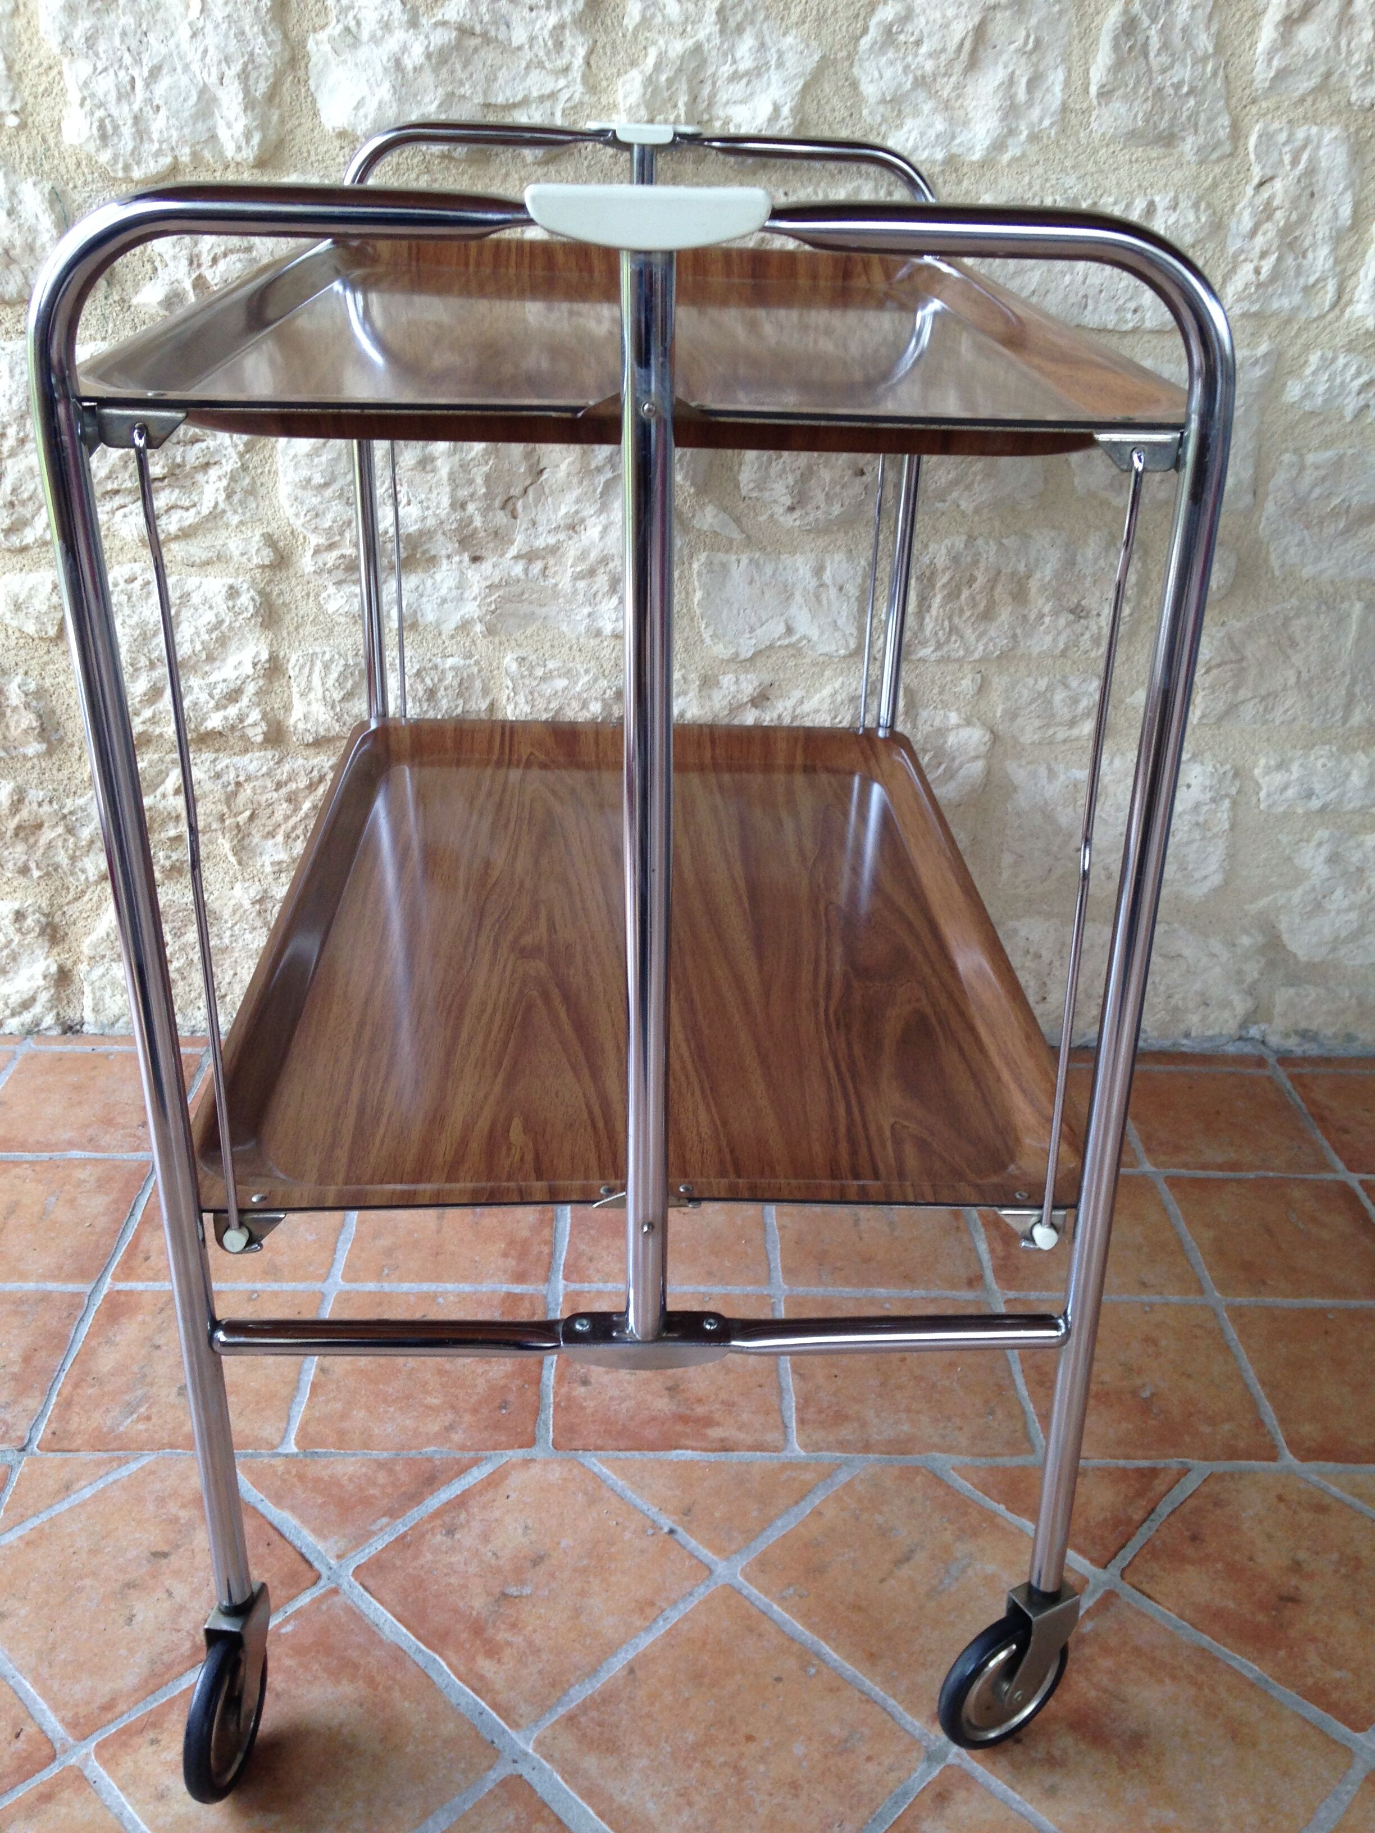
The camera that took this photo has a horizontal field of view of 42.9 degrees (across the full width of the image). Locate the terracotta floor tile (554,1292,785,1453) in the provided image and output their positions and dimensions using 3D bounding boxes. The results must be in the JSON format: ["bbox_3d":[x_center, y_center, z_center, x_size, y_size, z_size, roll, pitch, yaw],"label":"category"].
[{"bbox_3d":[-0.013,0.305,1.167,0.150,0.010,0.150,1,27,-2],"label":"terracotta floor tile"}]

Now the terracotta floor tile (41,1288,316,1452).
[{"bbox_3d":[-0.329,0.301,1.158,0.150,0.010,0.150,1,27,-2],"label":"terracotta floor tile"}]

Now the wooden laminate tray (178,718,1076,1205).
[{"bbox_3d":[-0.030,-0.002,1.084,0.422,0.030,0.648,0,26,-2],"label":"wooden laminate tray"}]

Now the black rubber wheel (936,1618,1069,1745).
[{"bbox_3d":[0.165,0.396,0.906,0.084,0.084,0.016,-14,30,-29],"label":"black rubber wheel"}]

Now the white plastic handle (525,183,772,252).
[{"bbox_3d":[-0.014,-0.243,0.604,0.086,0.024,0.028,0,26,-2],"label":"white plastic handle"}]

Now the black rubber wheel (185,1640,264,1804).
[{"bbox_3d":[-0.229,0.396,0.870,0.017,0.083,0.083,5,27,6],"label":"black rubber wheel"}]

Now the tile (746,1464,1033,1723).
[{"bbox_3d":[0.136,0.389,1.028,0.150,0.010,0.150,-22,34,-40],"label":"tile"}]

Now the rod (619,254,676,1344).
[{"bbox_3d":[-0.015,-0.018,0.696,0.018,0.473,0.018,0,27,-2],"label":"rod"}]

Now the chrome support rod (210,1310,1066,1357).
[{"bbox_3d":[-0.020,0.187,0.784,0.380,0.019,0.019,0,26,-2],"label":"chrome support rod"}]

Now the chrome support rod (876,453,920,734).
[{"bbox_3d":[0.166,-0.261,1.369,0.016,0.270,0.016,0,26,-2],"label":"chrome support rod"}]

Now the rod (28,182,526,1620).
[{"bbox_3d":[-0.142,0.052,0.726,0.171,0.660,0.020,0,27,-2],"label":"rod"}]

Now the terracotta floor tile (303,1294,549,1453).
[{"bbox_3d":[-0.170,0.303,1.163,0.150,0.010,0.150,1,27,-2],"label":"terracotta floor tile"}]

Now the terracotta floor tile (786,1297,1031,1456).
[{"bbox_3d":[0.143,0.308,1.170,0.150,0.010,0.150,1,27,-2],"label":"terracotta floor tile"}]

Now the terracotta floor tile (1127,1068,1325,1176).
[{"bbox_3d":[0.450,0.175,1.485,0.150,0.010,0.154,0,26,-2],"label":"terracotta floor tile"}]

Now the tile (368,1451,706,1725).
[{"bbox_3d":[-0.090,0.383,1.008,0.150,0.010,0.150,24,34,38],"label":"tile"}]

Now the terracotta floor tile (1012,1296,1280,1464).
[{"bbox_3d":[0.302,0.315,1.188,0.150,0.010,0.154,0,26,-2],"label":"terracotta floor tile"}]

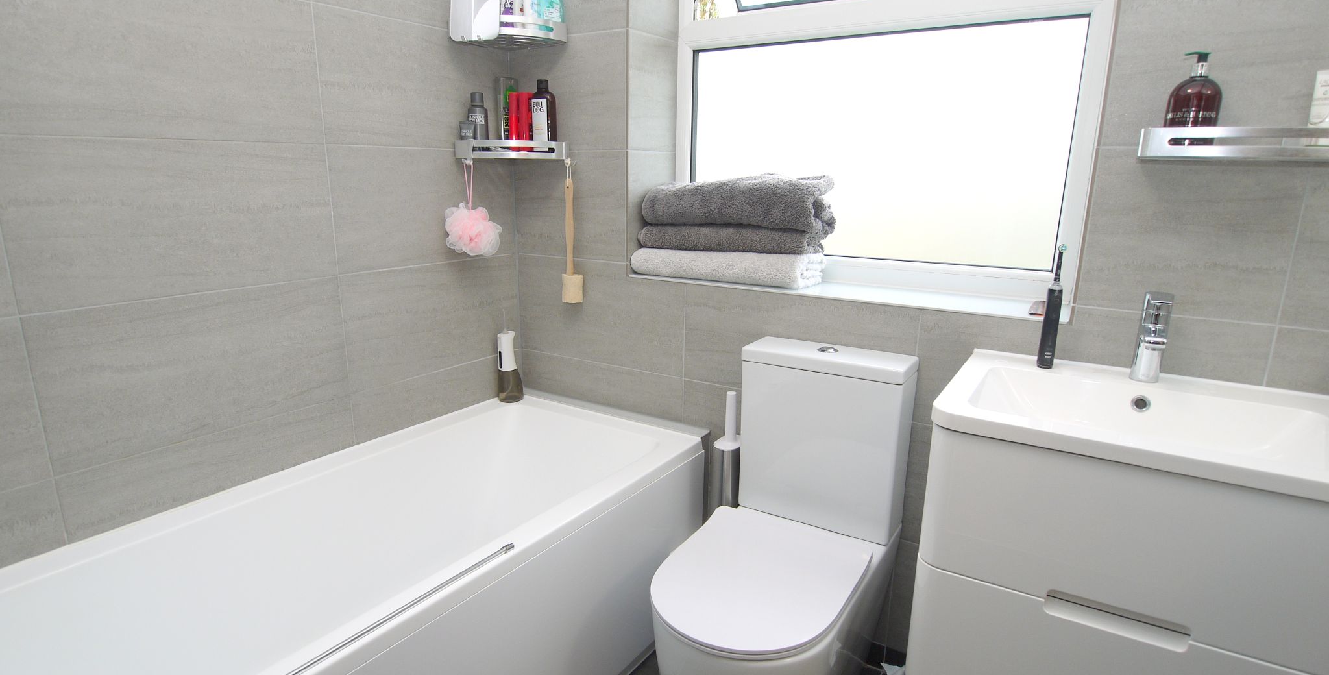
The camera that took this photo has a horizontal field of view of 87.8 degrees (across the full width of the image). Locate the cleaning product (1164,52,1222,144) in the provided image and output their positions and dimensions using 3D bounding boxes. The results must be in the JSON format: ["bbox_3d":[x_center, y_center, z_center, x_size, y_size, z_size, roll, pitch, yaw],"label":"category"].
[{"bbox_3d":[0.889,-0.393,1.157,0.074,0.160,0.050,9,16,31],"label":"cleaning product"}]

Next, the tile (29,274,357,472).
[{"bbox_3d":[-0.944,0.054,1.460,0.010,0.302,0.595,9,16,32],"label":"tile"}]

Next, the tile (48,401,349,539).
[{"bbox_3d":[-0.943,0.265,1.502,0.010,0.136,0.590,9,16,32],"label":"tile"}]

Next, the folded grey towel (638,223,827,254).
[{"bbox_3d":[0.180,-0.275,1.878,0.475,0.062,0.185,9,16,32],"label":"folded grey towel"}]

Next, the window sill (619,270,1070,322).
[{"bbox_3d":[0.407,-0.127,1.742,1.063,0.015,0.237,9,16,32],"label":"window sill"}]

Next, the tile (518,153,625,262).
[{"bbox_3d":[-0.275,-0.381,1.991,0.423,0.300,0.010,9,16,32],"label":"tile"}]

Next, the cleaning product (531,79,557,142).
[{"bbox_3d":[-0.339,-0.616,1.931,0.073,0.200,0.058,6,15,22],"label":"cleaning product"}]

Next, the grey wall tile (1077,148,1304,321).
[{"bbox_3d":[0.931,-0.185,1.239,0.303,0.300,0.010,9,16,32],"label":"grey wall tile"}]

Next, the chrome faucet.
[{"bbox_3d":[0.871,0.003,1.229,0.048,0.165,0.125,9,16,31],"label":"chrome faucet"}]

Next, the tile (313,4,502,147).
[{"bbox_3d":[-0.618,-0.647,1.802,0.010,0.302,0.588,9,16,32],"label":"tile"}]

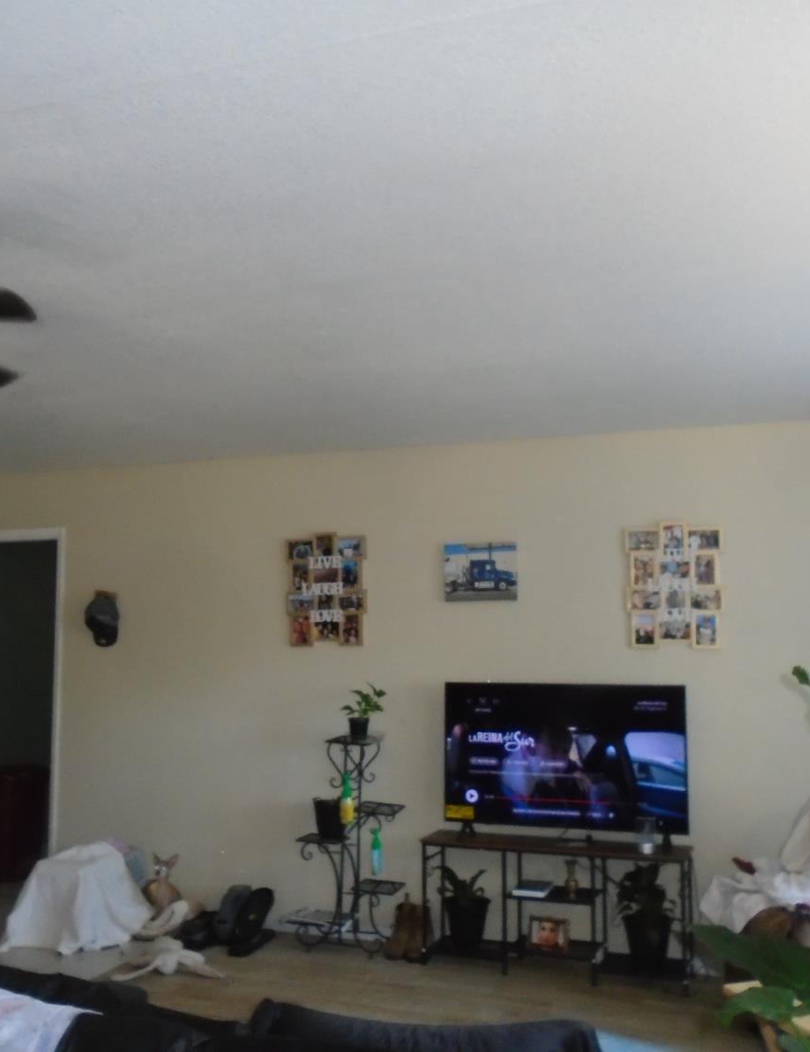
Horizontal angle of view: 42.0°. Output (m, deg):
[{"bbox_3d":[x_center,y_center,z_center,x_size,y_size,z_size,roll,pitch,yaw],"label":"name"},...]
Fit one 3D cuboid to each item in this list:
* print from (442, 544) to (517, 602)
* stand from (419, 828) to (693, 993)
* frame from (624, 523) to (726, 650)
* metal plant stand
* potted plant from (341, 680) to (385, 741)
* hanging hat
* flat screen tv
[{"bbox_3d":[0.374,0.227,5.232,0.375,0.290,0.030,-2,-6,19],"label":"print"},{"bbox_3d":[0.693,1.732,4.801,1.200,0.550,0.330,-2,-6,21],"label":"stand"},{"bbox_3d":[1.250,0.282,4.919,0.450,0.590,0.030,-2,-6,19],"label":"frame"},{"bbox_3d":[-0.293,1.541,5.160,0.600,1.010,0.250,-2,-6,19],"label":"metal plant stand"},{"bbox_3d":[-0.193,0.911,5.200,0.235,0.280,0.220,0,-6,0],"label":"potted plant"},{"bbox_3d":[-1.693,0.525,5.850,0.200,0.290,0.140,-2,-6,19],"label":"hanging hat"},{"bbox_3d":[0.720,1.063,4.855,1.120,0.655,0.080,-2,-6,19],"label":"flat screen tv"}]

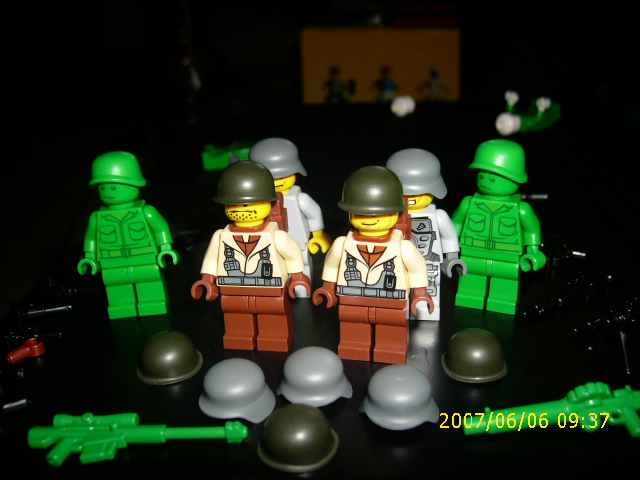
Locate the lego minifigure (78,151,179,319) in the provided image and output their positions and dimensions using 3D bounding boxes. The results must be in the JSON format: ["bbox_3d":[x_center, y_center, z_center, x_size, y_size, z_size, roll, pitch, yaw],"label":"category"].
[{"bbox_3d":[-0.049,-0.002,0.152,0.026,0.043,0.015,-4,22,-5],"label":"lego minifigure"}]

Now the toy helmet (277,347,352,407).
[{"bbox_3d":[-0.001,0.027,0.119,0.015,0.011,0.016,0,22,6],"label":"toy helmet"}]

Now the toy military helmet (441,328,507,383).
[{"bbox_3d":[0.033,0.023,0.127,0.014,0.010,0.015,1,22,7],"label":"toy military helmet"}]

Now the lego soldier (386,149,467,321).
[{"bbox_3d":[0.022,-0.002,0.146,0.027,0.043,0.016,1,24,9],"label":"lego soldier"}]

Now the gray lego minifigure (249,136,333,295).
[{"bbox_3d":[-0.010,-0.006,0.160,0.027,0.043,0.016,3,24,12],"label":"gray lego minifigure"}]

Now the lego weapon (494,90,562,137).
[{"bbox_3d":[0.120,-0.076,0.343,0.026,0.020,0.041,15,29,35],"label":"lego weapon"}]

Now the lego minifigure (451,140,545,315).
[{"bbox_3d":[0.043,-0.003,0.147,0.026,0.043,0.015,8,24,24],"label":"lego minifigure"}]

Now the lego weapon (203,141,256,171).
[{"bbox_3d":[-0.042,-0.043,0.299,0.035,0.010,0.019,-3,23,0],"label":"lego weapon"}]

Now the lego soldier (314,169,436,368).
[{"bbox_3d":[0.012,0.005,0.131,0.027,0.044,0.018,3,24,13],"label":"lego soldier"}]

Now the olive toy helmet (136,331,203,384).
[{"bbox_3d":[-0.033,0.024,0.131,0.014,0.010,0.015,-6,22,-9],"label":"olive toy helmet"}]

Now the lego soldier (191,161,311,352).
[{"bbox_3d":[-0.016,0.004,0.137,0.028,0.044,0.018,1,24,8],"label":"lego soldier"}]

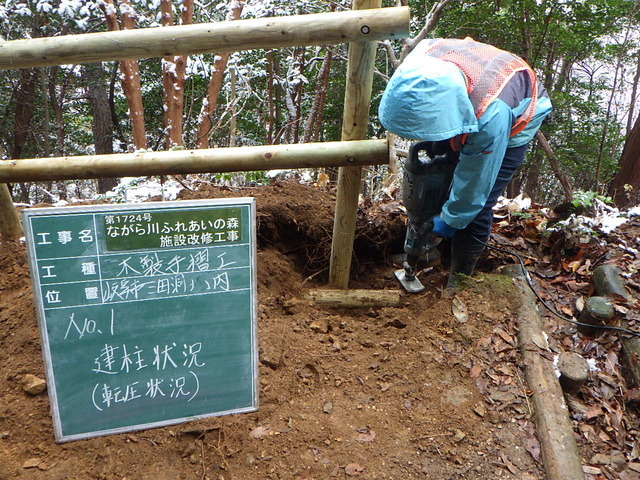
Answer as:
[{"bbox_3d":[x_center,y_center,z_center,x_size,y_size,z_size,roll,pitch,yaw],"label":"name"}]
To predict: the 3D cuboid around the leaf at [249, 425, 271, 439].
[{"bbox_3d":[-0.158,0.507,1.374,0.058,0.010,0.029,-10,37,-18],"label":"leaf"}]

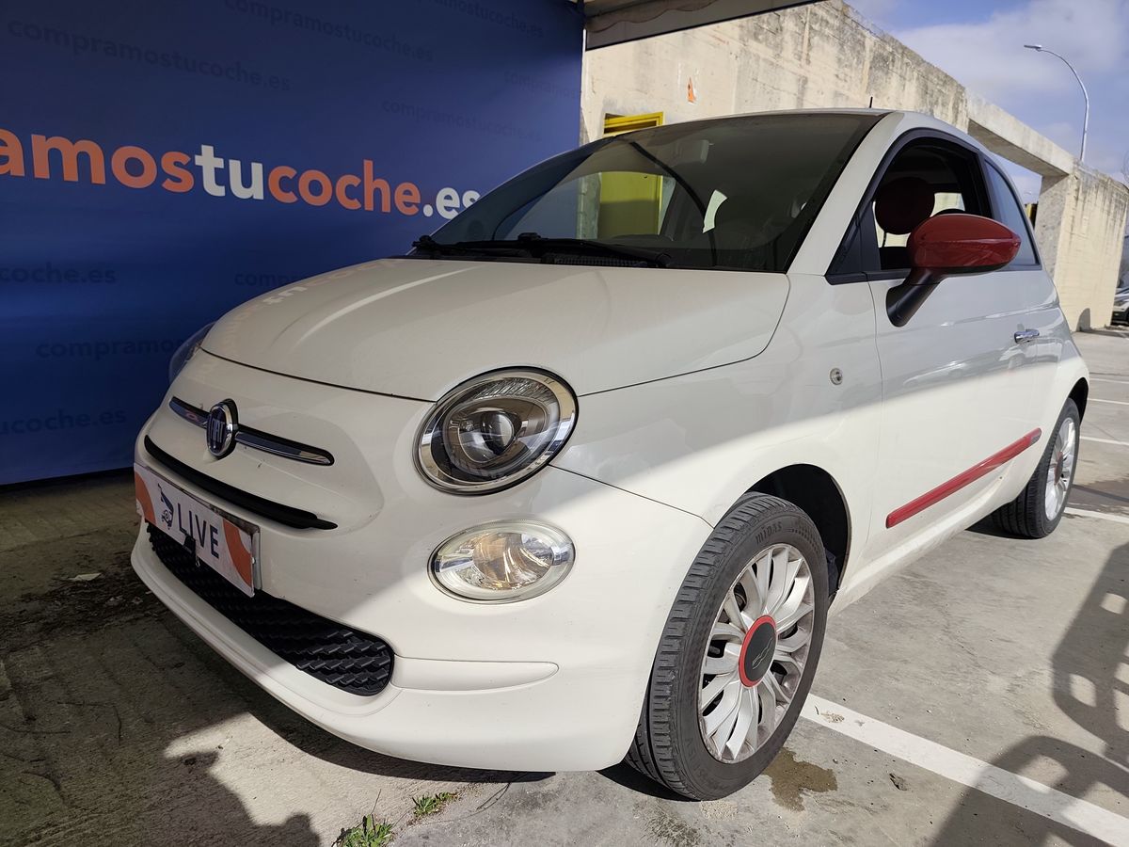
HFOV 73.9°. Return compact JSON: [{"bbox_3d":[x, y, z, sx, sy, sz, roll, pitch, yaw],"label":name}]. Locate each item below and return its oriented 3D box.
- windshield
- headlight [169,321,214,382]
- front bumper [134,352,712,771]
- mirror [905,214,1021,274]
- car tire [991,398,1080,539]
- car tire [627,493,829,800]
[{"bbox_3d":[0.189,-0.673,2.097,1.340,0.160,0.940,14,46,44],"label":"windshield"},{"bbox_3d":[-0.927,-0.172,1.906,0.140,0.210,0.230,-3,13,-28],"label":"headlight"},{"bbox_3d":[-0.512,0.171,1.588,0.520,0.600,1.600,-9,16,-44],"label":"front bumper"},{"bbox_3d":[0.845,-0.380,1.608,0.130,0.130,0.220,-9,16,-44],"label":"mirror"},{"bbox_3d":[1.935,0.172,3.078,0.580,0.578,0.190,-9,14,-44],"label":"car tire"},{"bbox_3d":[0.308,0.419,1.474,0.190,0.578,0.580,11,14,43],"label":"car tire"}]

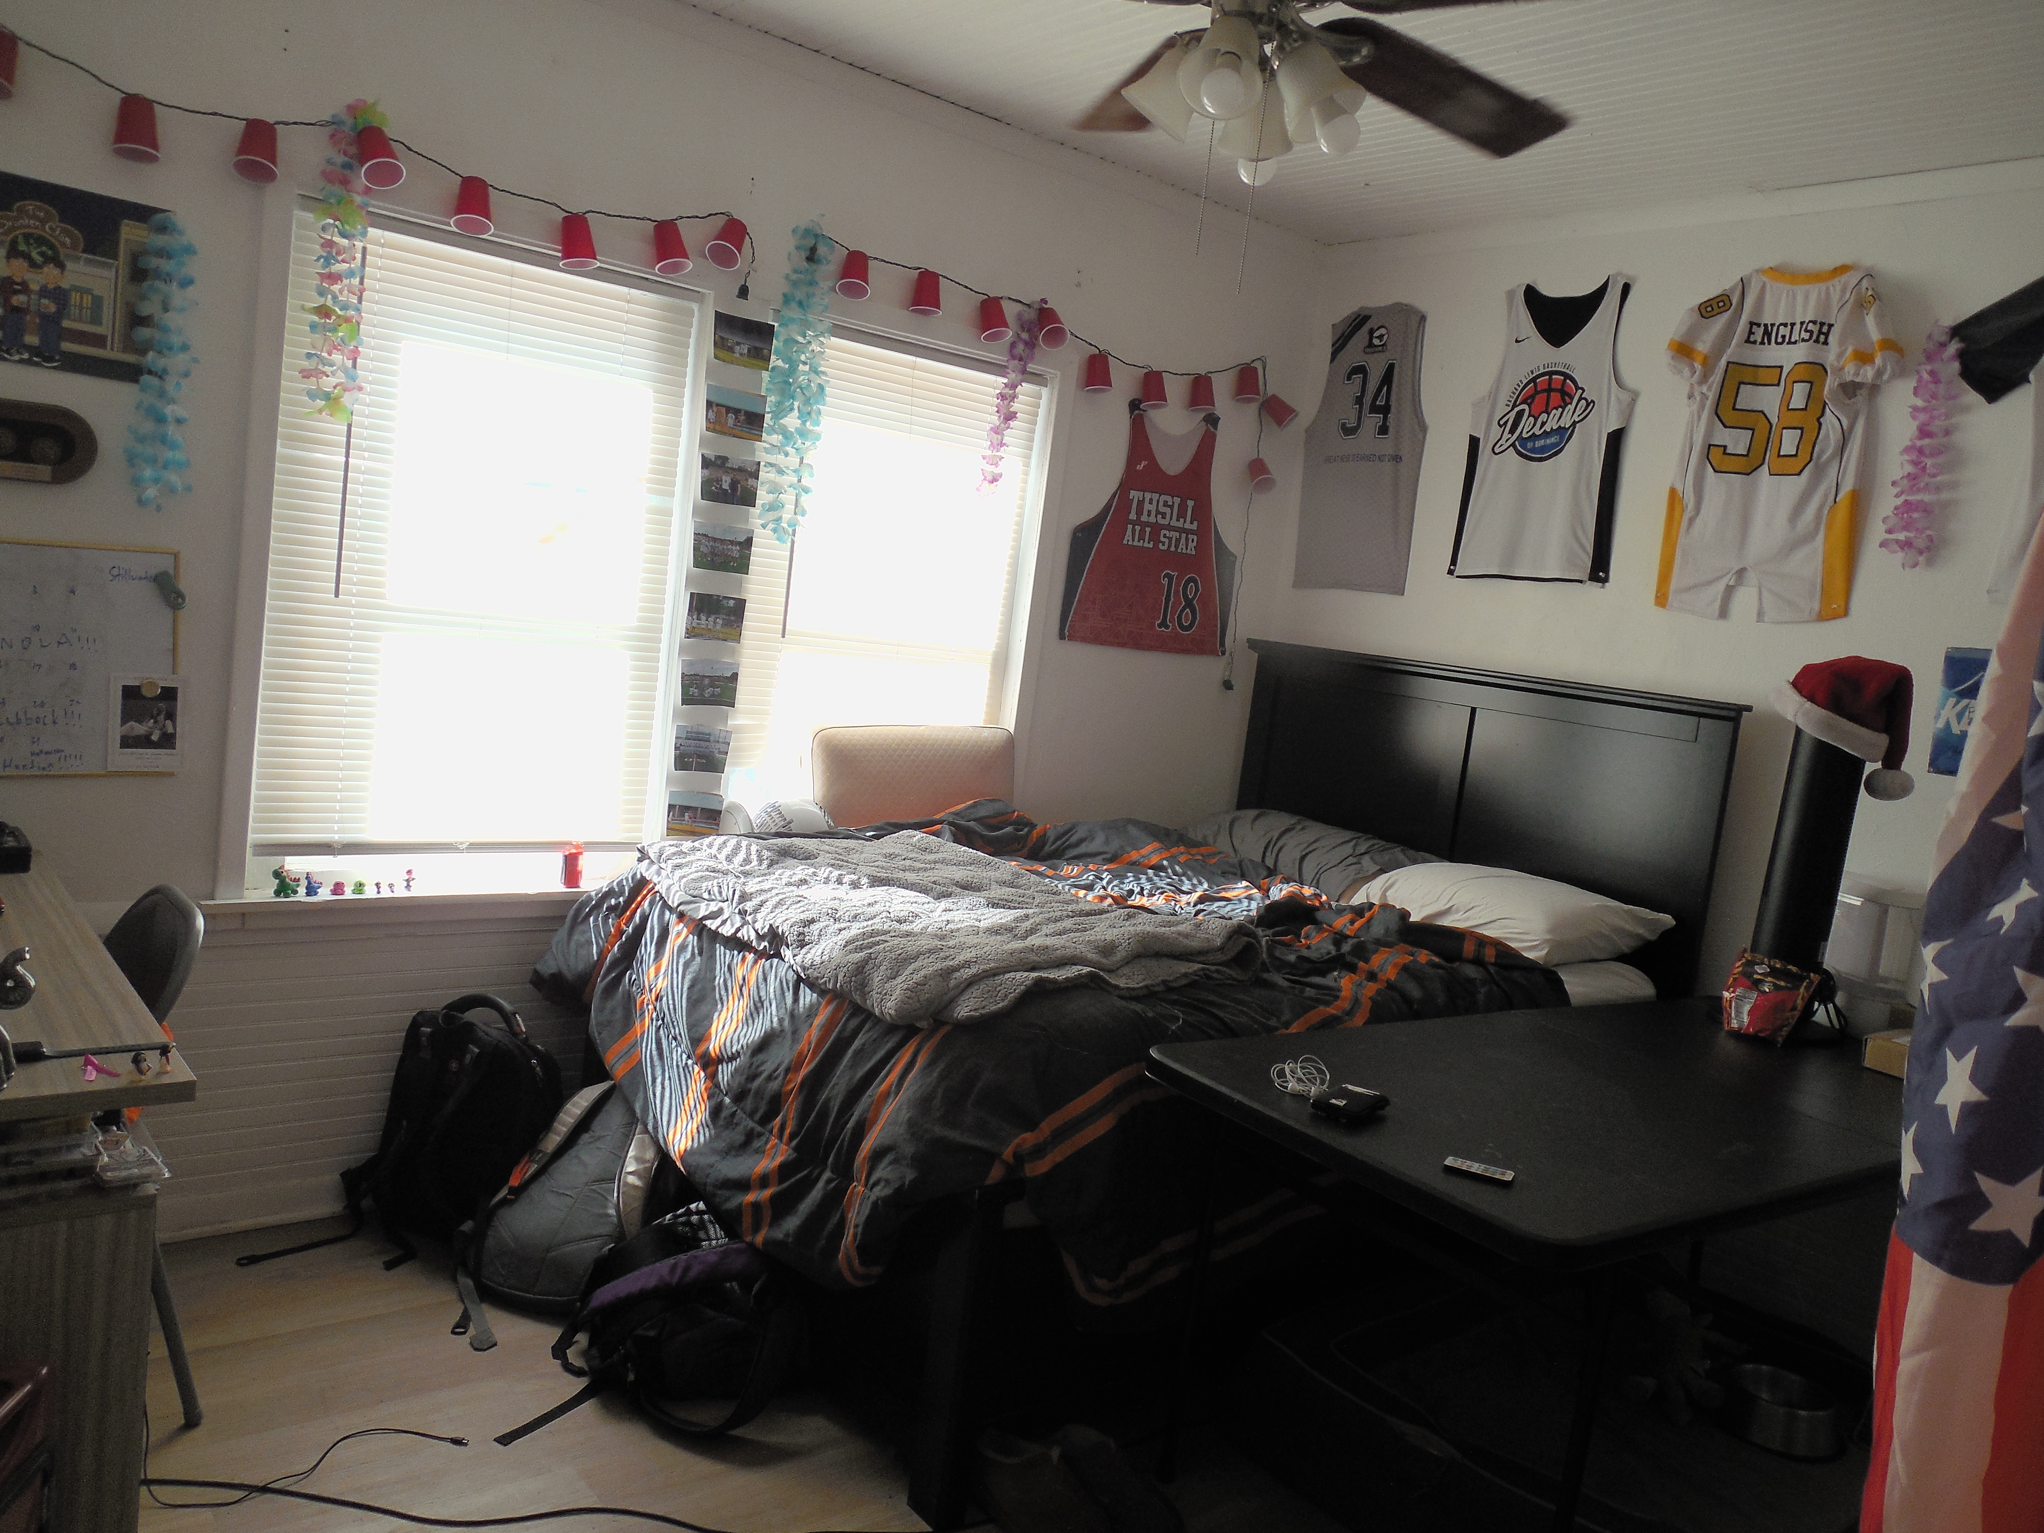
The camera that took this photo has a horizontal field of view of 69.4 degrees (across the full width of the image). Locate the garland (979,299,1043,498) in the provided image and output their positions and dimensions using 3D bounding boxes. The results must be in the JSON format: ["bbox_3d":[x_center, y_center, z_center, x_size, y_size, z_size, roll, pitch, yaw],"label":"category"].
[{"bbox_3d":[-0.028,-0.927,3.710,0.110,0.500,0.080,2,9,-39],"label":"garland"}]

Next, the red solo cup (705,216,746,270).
[{"bbox_3d":[-0.637,-1.149,3.236,0.085,0.108,0.085,11,-32,7],"label":"red solo cup"}]

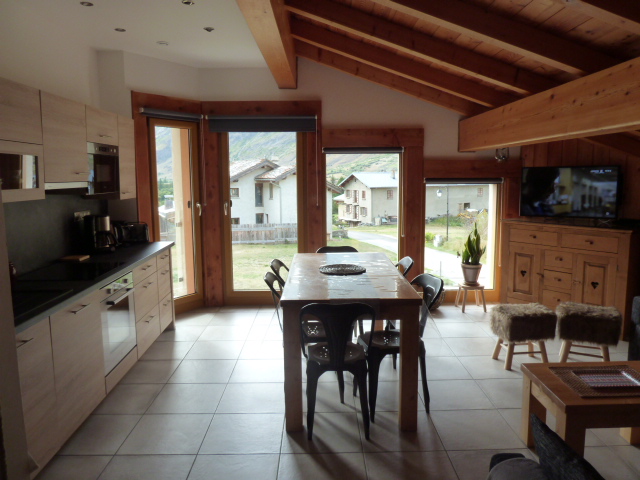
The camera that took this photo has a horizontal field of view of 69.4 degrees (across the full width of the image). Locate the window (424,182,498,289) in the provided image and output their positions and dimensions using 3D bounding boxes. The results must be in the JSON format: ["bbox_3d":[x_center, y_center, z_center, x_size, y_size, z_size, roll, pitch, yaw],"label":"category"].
[{"bbox_3d":[1.657,-0.029,5.441,0.860,1.240,0.070,-1,7,-1],"label":"window"}]

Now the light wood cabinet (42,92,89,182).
[{"bbox_3d":[-1.918,-0.684,3.183,0.350,0.575,0.590,-1,7,-2],"label":"light wood cabinet"}]

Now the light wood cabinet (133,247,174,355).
[{"bbox_3d":[-1.726,0.518,4.024,0.580,0.709,1.021,-1,7,-3],"label":"light wood cabinet"}]

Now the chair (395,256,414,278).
[{"bbox_3d":[0.482,0.574,3.798,0.520,0.830,0.430,-2,8,-11],"label":"chair"}]

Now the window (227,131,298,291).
[{"bbox_3d":[-0.649,-0.326,5.339,0.768,1.886,0.080,-1,7,0],"label":"window"}]

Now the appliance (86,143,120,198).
[{"bbox_3d":[-1.810,-0.540,3.535,0.360,0.378,0.593,-1,7,-3],"label":"appliance"}]

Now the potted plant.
[{"bbox_3d":[1.709,0.158,5.183,0.260,0.700,0.250,-1,7,-1],"label":"potted plant"}]

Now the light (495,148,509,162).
[{"bbox_3d":[2.015,-0.954,5.152,0.140,0.190,0.140,-1,7,0],"label":"light"}]

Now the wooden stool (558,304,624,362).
[{"bbox_3d":[2.072,0.752,3.585,0.400,0.470,0.340,3,8,23],"label":"wooden stool"}]

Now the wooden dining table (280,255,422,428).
[{"bbox_3d":[0.188,0.646,3.569,0.820,0.810,1.640,-1,7,-1],"label":"wooden dining table"}]

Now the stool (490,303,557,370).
[{"bbox_3d":[1.608,0.753,3.672,0.400,0.470,0.340,-1,7,-5],"label":"stool"}]

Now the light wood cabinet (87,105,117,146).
[{"bbox_3d":[-1.863,-0.877,3.616,0.340,0.263,0.599,-1,7,-3],"label":"light wood cabinet"}]

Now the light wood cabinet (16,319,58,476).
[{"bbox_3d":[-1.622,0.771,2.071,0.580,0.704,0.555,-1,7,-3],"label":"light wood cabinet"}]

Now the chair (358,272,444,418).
[{"bbox_3d":[0.507,0.676,3.015,0.520,0.830,0.430,-3,8,-15],"label":"chair"}]

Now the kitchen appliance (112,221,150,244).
[{"bbox_3d":[-1.946,-0.066,4.742,0.280,0.195,0.180,-4,8,-27],"label":"kitchen appliance"}]

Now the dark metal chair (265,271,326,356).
[{"bbox_3d":[-0.115,0.656,3.231,0.520,0.830,0.430,0,7,8],"label":"dark metal chair"}]

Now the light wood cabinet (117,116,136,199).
[{"bbox_3d":[-1.886,-0.723,4.128,0.340,0.715,0.407,-1,7,-3],"label":"light wood cabinet"}]

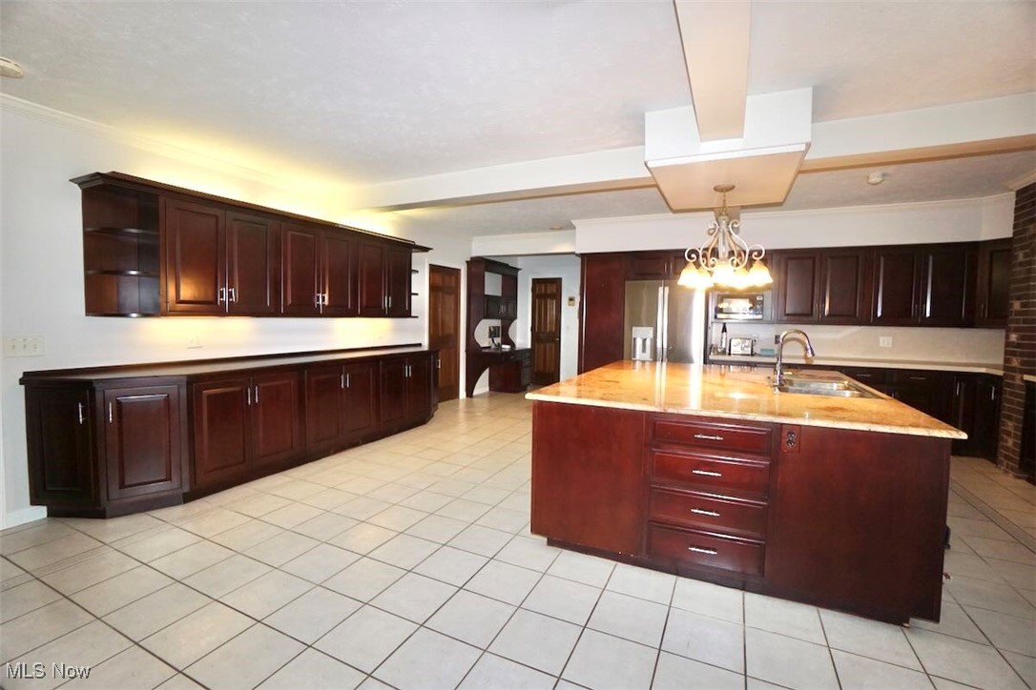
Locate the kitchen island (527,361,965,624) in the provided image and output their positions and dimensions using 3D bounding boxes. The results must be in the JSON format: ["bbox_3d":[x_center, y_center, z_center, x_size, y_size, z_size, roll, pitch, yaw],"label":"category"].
[{"bbox_3d":[1.451,0.719,3.261,1.900,0.910,2.560,2,3,25],"label":"kitchen island"}]

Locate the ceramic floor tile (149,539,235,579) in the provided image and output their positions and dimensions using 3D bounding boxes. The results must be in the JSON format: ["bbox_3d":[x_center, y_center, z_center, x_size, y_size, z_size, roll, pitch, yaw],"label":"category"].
[{"bbox_3d":[-1.718,1.137,2.286,0.303,0.010,0.303,2,3,25],"label":"ceramic floor tile"}]

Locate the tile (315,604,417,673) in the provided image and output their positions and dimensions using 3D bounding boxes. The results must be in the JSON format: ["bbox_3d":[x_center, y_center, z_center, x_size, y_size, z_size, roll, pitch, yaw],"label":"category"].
[{"bbox_3d":[-0.614,1.198,1.769,0.305,0.010,0.305,2,3,25],"label":"tile"}]

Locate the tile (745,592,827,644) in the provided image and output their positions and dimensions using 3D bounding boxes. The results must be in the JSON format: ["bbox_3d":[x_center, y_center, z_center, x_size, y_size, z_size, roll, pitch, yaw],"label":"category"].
[{"bbox_3d":[1.175,1.208,1.921,0.303,0.010,0.303,2,3,25],"label":"tile"}]

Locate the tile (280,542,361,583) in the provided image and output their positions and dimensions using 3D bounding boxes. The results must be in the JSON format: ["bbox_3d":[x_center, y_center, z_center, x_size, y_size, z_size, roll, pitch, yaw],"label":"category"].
[{"bbox_3d":[-1.047,1.166,2.303,0.305,0.010,0.305,2,3,25],"label":"tile"}]

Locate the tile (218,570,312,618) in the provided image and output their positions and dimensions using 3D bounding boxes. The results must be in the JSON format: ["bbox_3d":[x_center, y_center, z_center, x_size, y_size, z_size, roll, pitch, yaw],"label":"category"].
[{"bbox_3d":[-1.176,1.176,2.038,0.305,0.010,0.305,2,3,25],"label":"tile"}]

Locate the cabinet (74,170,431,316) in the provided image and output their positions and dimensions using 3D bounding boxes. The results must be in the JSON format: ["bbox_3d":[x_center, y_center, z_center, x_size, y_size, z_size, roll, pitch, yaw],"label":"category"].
[{"bbox_3d":[-1.971,-0.710,4.222,0.370,0.880,3.360,2,3,25],"label":"cabinet"}]

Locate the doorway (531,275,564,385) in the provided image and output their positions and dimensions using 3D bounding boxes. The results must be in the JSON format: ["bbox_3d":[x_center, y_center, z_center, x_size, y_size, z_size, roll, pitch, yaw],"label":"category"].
[{"bbox_3d":[0.543,-0.201,8.787,0.690,2.110,0.120,2,3,25],"label":"doorway"}]

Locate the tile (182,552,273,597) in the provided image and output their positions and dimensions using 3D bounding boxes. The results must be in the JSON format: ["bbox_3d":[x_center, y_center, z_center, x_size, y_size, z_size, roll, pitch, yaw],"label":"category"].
[{"bbox_3d":[-1.438,1.149,2.145,0.303,0.010,0.303,2,3,25],"label":"tile"}]

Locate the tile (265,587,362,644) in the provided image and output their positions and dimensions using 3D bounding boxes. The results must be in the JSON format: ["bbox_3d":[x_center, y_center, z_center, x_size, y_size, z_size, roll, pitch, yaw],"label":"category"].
[{"bbox_3d":[-0.909,1.204,1.935,0.305,0.010,0.305,2,3,25],"label":"tile"}]

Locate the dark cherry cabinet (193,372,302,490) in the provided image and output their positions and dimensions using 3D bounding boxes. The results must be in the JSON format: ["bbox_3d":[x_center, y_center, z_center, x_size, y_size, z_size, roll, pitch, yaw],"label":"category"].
[{"bbox_3d":[-2.333,0.602,3.499,0.590,0.780,0.890,2,3,24],"label":"dark cherry cabinet"}]

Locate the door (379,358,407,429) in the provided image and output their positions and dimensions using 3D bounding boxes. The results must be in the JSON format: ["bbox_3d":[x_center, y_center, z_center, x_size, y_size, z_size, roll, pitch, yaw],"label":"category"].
[{"bbox_3d":[-1.412,0.554,4.937,0.022,0.742,0.435,2,3,25],"label":"door"}]

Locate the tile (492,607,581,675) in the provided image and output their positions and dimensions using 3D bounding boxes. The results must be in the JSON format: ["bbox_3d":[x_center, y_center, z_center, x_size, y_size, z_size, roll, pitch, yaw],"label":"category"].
[{"bbox_3d":[0.080,1.210,1.767,0.305,0.010,0.305,2,3,25],"label":"tile"}]

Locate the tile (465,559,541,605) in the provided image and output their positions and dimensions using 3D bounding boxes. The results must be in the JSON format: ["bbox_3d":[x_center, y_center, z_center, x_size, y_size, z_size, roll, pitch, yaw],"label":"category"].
[{"bbox_3d":[-0.067,1.204,2.194,0.305,0.010,0.305,2,3,25],"label":"tile"}]

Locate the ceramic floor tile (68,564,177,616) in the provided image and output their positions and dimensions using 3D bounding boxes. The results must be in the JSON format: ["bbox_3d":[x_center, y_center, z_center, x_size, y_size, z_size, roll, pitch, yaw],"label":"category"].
[{"bbox_3d":[-1.902,1.183,2.084,0.305,0.010,0.305,2,3,25],"label":"ceramic floor tile"}]

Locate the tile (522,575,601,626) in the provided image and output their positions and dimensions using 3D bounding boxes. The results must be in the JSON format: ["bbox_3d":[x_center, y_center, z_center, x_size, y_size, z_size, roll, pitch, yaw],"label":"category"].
[{"bbox_3d":[0.213,1.200,2.035,0.305,0.010,0.305,2,3,25],"label":"tile"}]

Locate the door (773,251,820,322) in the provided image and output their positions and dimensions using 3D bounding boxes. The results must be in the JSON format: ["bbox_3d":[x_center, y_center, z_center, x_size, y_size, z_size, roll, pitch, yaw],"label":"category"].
[{"bbox_3d":[3.321,-0.691,5.109,0.445,0.840,0.020,2,3,21],"label":"door"}]

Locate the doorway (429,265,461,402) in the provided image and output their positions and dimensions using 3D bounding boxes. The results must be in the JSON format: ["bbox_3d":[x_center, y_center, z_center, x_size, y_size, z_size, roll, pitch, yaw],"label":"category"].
[{"bbox_3d":[-1.109,-0.108,6.567,0.120,2.080,0.810,2,3,25],"label":"doorway"}]

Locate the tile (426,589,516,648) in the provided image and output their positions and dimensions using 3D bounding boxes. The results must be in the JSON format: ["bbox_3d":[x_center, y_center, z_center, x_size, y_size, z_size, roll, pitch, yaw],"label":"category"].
[{"bbox_3d":[-0.202,1.215,1.925,0.305,0.010,0.305,2,3,25],"label":"tile"}]

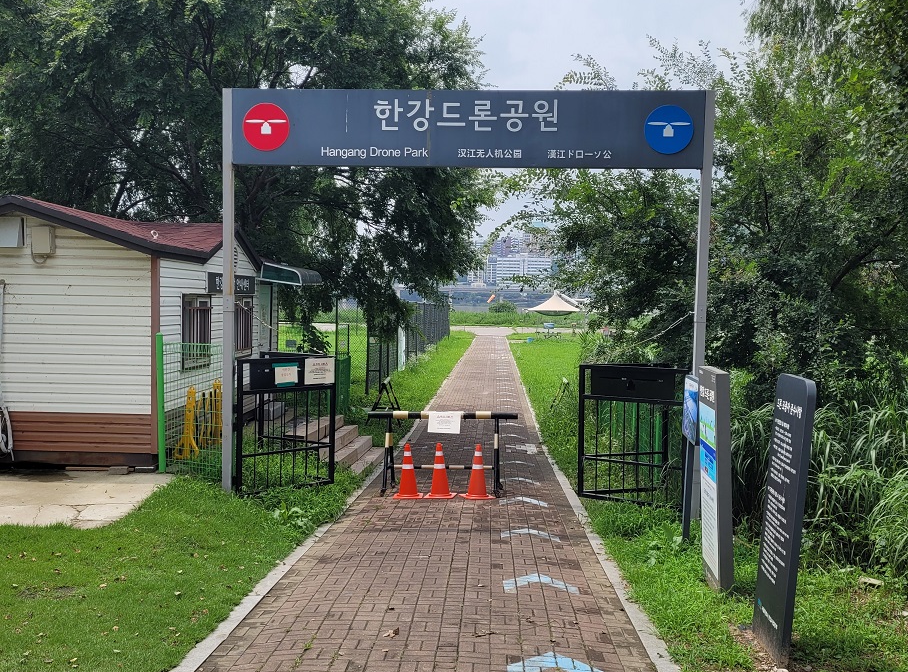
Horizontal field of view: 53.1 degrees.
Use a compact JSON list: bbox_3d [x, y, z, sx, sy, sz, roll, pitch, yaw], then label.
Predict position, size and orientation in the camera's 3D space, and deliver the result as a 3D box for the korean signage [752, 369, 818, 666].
[{"bbox_3d":[2.100,1.131,5.788,0.060,1.748,0.626,5,3,4],"label":"korean signage"}]

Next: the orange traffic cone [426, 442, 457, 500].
[{"bbox_3d":[-0.166,1.740,11.805,0.365,0.700,0.365,1,3,10],"label":"orange traffic cone"}]

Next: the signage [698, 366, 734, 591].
[{"bbox_3d":[2.196,1.153,7.616,0.107,1.734,0.695,-2,2,5],"label":"signage"}]

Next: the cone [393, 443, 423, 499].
[{"bbox_3d":[-0.586,1.740,11.805,0.365,0.700,0.365,1,2,1],"label":"cone"}]

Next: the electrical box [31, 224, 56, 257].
[{"bbox_3d":[-5.355,-1.246,11.880,0.230,0.342,0.160,1,2,2],"label":"electrical box"}]

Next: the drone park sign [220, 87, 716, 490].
[{"bbox_3d":[0.090,-0.438,11.249,5.992,5.152,0.130,1,2,4],"label":"drone park sign"}]

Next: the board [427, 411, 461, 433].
[{"bbox_3d":[-0.119,1.146,12.000,0.420,0.290,0.020,1,2,1],"label":"board"}]

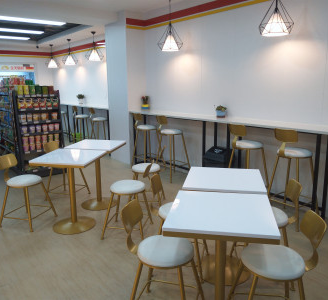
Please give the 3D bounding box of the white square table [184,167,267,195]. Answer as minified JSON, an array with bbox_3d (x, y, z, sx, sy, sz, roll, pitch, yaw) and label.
[{"bbox_3d":[0.459,0.587,2.330,0.555,0.773,0.555,1,12,12],"label":"white square table"}]

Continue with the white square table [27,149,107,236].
[{"bbox_3d":[-0.933,0.446,3.115,0.555,0.773,0.555,1,12,12],"label":"white square table"}]

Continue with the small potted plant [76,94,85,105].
[{"bbox_3d":[-1.981,-1.204,7.162,0.170,0.225,0.175,-11,16,-39],"label":"small potted plant"}]

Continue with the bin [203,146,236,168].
[{"bbox_3d":[0.771,0.276,4.068,0.300,0.580,0.360,-11,16,-39],"label":"bin"}]

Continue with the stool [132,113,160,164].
[{"bbox_3d":[-0.290,-0.151,5.156,0.460,0.985,0.450,-10,15,-37],"label":"stool"}]

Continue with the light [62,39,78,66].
[{"bbox_3d":[-2.255,-2.331,7.192,0.365,0.604,0.365,-12,16,-41],"label":"light"}]

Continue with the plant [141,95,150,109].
[{"bbox_3d":[-0.324,-0.825,5.261,0.120,0.240,0.135,-11,16,-39],"label":"plant"}]

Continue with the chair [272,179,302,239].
[{"bbox_3d":[0.797,0.598,2.338,0.460,0.740,0.400,2,12,13],"label":"chair"}]

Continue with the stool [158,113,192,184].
[{"bbox_3d":[0.105,-0.049,4.698,0.460,1.030,0.400,-11,16,-39],"label":"stool"}]

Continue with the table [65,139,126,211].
[{"bbox_3d":[-0.775,0.309,3.588,0.550,0.750,0.540,2,12,11],"label":"table"}]

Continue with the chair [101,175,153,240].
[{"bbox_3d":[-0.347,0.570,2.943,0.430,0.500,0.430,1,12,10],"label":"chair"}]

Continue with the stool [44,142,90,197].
[{"bbox_3d":[-1.261,0.261,3.863,0.460,0.740,0.420,3,13,18],"label":"stool"}]

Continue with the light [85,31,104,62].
[{"bbox_3d":[-1.383,-2.036,5.964,0.345,0.550,0.345,-11,16,-39],"label":"light"}]

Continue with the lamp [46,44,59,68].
[{"bbox_3d":[-2.980,-2.479,7.986,0.365,0.599,0.365,-12,16,-41],"label":"lamp"}]

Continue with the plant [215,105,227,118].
[{"bbox_3d":[0.755,-0.501,3.954,0.145,0.170,0.135,-1,12,0],"label":"plant"}]

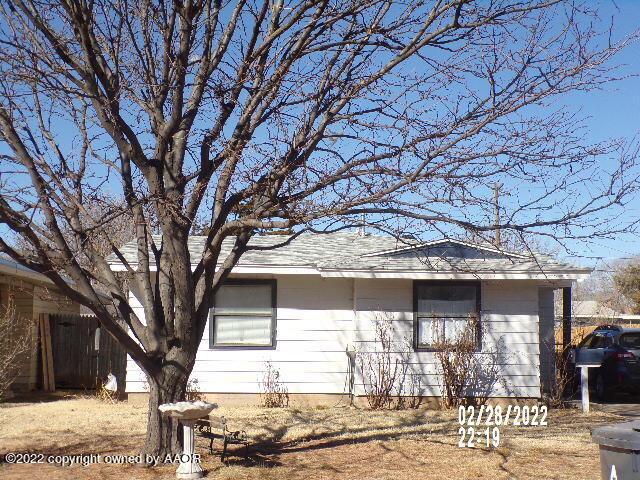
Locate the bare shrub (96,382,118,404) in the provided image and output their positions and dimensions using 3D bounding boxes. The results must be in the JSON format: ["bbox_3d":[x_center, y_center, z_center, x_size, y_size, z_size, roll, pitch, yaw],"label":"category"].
[{"bbox_3d":[-4.216,3.059,17.996,0.450,0.460,0.430,1,-6,-1],"label":"bare shrub"}]

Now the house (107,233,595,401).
[{"bbox_3d":[0.414,1.738,21.247,9.350,3.800,8.200,1,-6,-1],"label":"house"}]

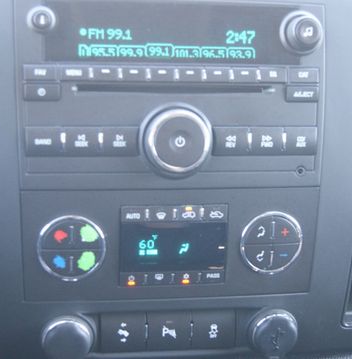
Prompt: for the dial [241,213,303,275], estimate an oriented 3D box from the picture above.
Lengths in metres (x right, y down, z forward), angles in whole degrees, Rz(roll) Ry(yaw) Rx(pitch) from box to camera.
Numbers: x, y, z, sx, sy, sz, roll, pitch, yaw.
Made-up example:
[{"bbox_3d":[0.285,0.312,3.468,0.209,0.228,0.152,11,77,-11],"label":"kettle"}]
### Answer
[{"bbox_3d":[0.066,0.044,0.520,0.042,0.043,0.010,0,14,-7],"label":"dial"}]

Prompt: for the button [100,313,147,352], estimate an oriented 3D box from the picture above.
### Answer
[{"bbox_3d":[-0.036,0.104,0.526,0.030,0.028,0.011,0,15,-7],"label":"button"}]

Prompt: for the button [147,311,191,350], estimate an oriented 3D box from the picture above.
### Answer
[{"bbox_3d":[-0.005,0.104,0.530,0.030,0.028,0.011,0,15,-7],"label":"button"}]

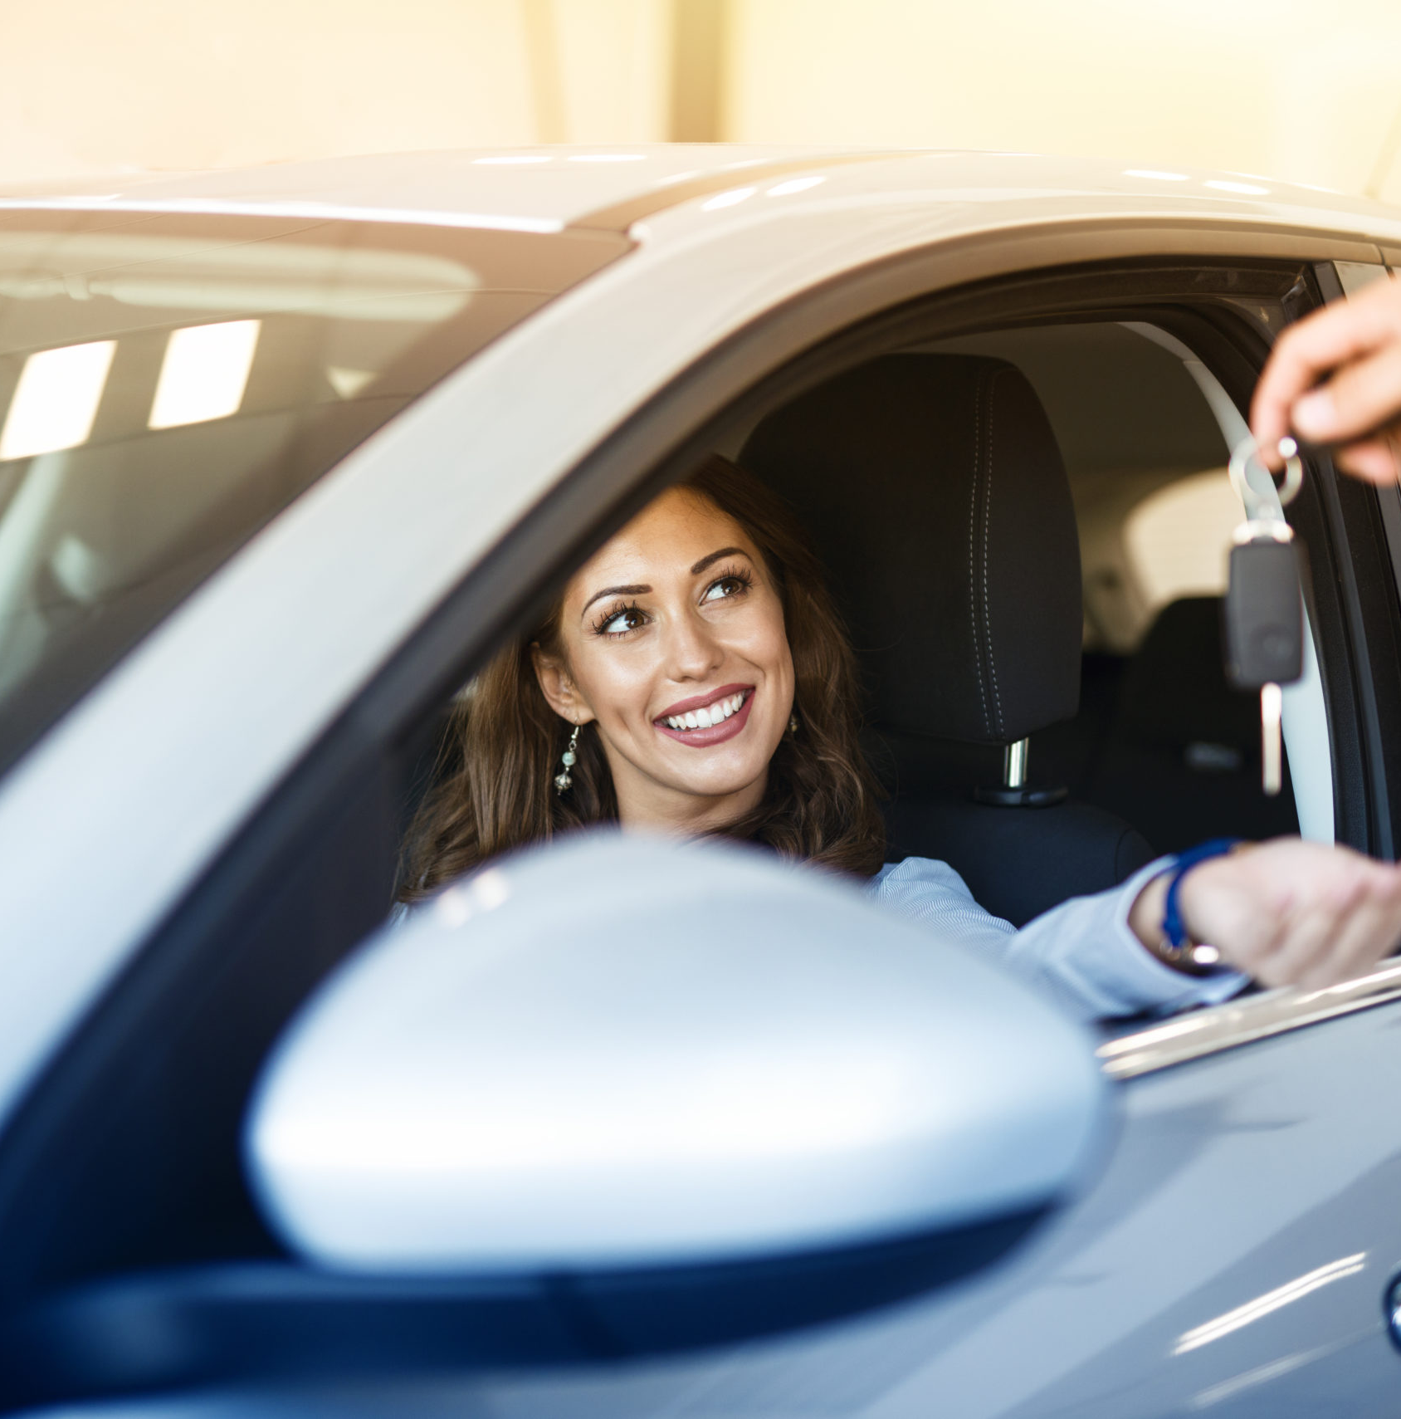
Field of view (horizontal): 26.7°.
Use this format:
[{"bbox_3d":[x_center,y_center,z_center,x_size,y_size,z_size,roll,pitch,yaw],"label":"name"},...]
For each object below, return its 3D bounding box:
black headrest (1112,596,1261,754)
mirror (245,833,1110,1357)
[{"bbox_3d":[0.482,-0.035,2.750,0.225,0.155,0.095,2,1,43],"label":"black headrest"},{"bbox_3d":[-0.008,0.112,0.900,0.245,0.155,0.130,2,1,36],"label":"mirror"}]

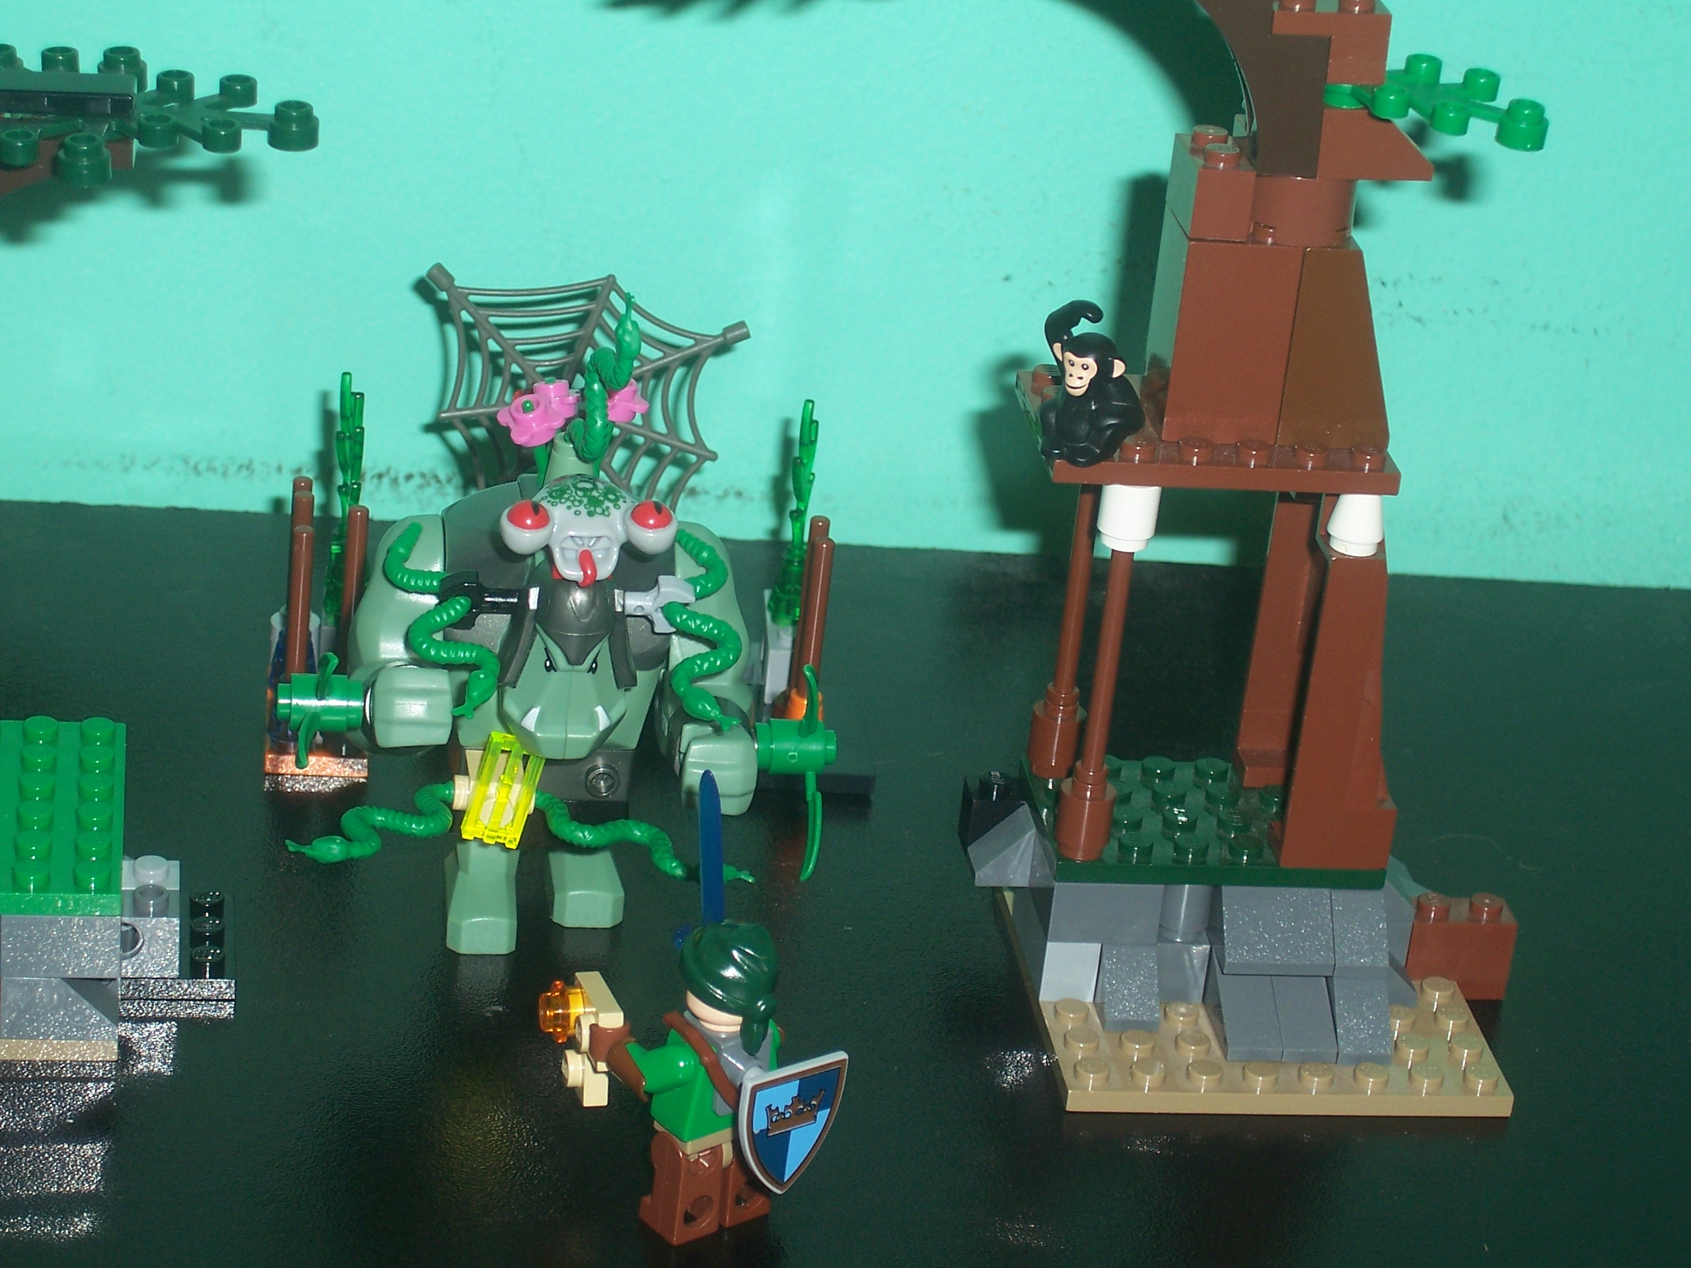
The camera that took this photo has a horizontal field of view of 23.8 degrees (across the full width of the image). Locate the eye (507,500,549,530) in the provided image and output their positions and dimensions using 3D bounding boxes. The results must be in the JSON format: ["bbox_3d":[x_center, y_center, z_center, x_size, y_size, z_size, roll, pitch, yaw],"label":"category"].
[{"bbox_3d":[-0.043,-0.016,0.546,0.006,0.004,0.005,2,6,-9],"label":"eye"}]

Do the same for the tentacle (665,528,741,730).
[{"bbox_3d":[-0.020,-0.001,0.547,0.011,0.005,0.041,-13,42,0],"label":"tentacle"}]

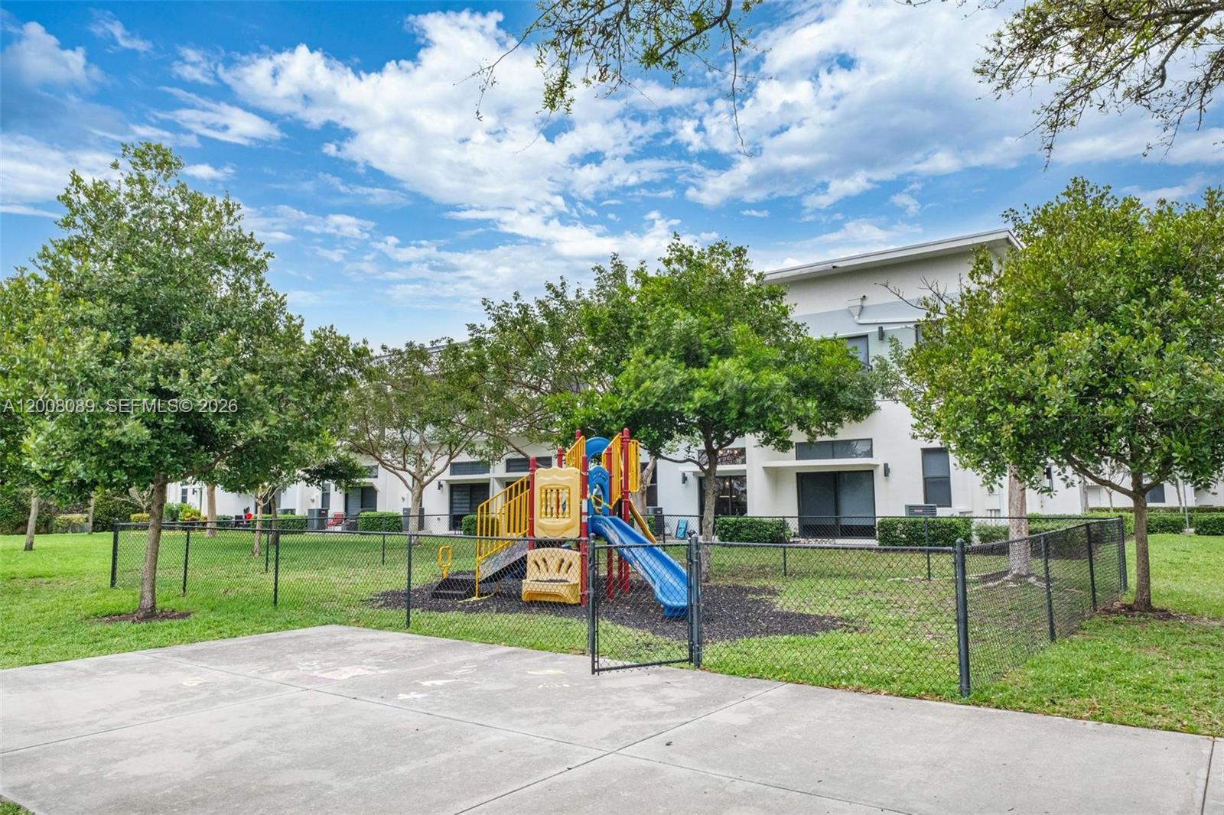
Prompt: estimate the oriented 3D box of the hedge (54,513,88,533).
[{"bbox_3d":[-27.184,5.811,41.053,1.800,0.980,1.200,4,-7,-33],"label":"hedge"}]

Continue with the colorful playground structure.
[{"bbox_3d":[-0.509,1.718,13.653,4.000,2.850,2.900,-3,-7,26],"label":"colorful playground structure"}]

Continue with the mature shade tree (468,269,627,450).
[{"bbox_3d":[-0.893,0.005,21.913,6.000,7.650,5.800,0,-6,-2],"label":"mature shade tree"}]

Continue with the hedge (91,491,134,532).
[{"bbox_3d":[-25.709,5.342,42.118,2.300,2.180,1.700,3,-7,-31],"label":"hedge"}]

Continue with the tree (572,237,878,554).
[{"bbox_3d":[2.002,-0.041,16.273,6.100,6.910,5.800,-1,-6,7],"label":"tree"}]

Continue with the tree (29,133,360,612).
[{"bbox_3d":[-6.422,-0.557,12.596,5.100,7.340,5.000,3,-7,-28],"label":"tree"}]

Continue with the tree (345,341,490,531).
[{"bbox_3d":[-6.582,1.162,27.878,5.000,7.000,5.000,1,-6,-13],"label":"tree"}]

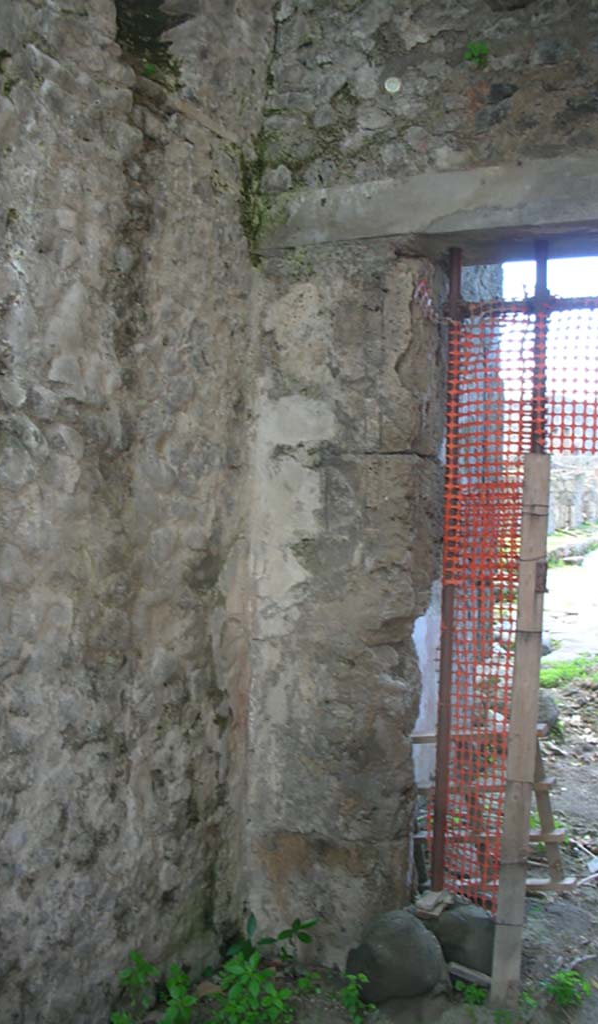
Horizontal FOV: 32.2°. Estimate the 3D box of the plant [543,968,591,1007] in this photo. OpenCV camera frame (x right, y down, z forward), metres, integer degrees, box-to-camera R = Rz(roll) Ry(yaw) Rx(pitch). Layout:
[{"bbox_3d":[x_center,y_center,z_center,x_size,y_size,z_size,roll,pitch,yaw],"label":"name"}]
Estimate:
[{"bbox_3d":[0.786,1.391,3.030,0.130,0.100,0.120,2,3,11],"label":"plant"}]

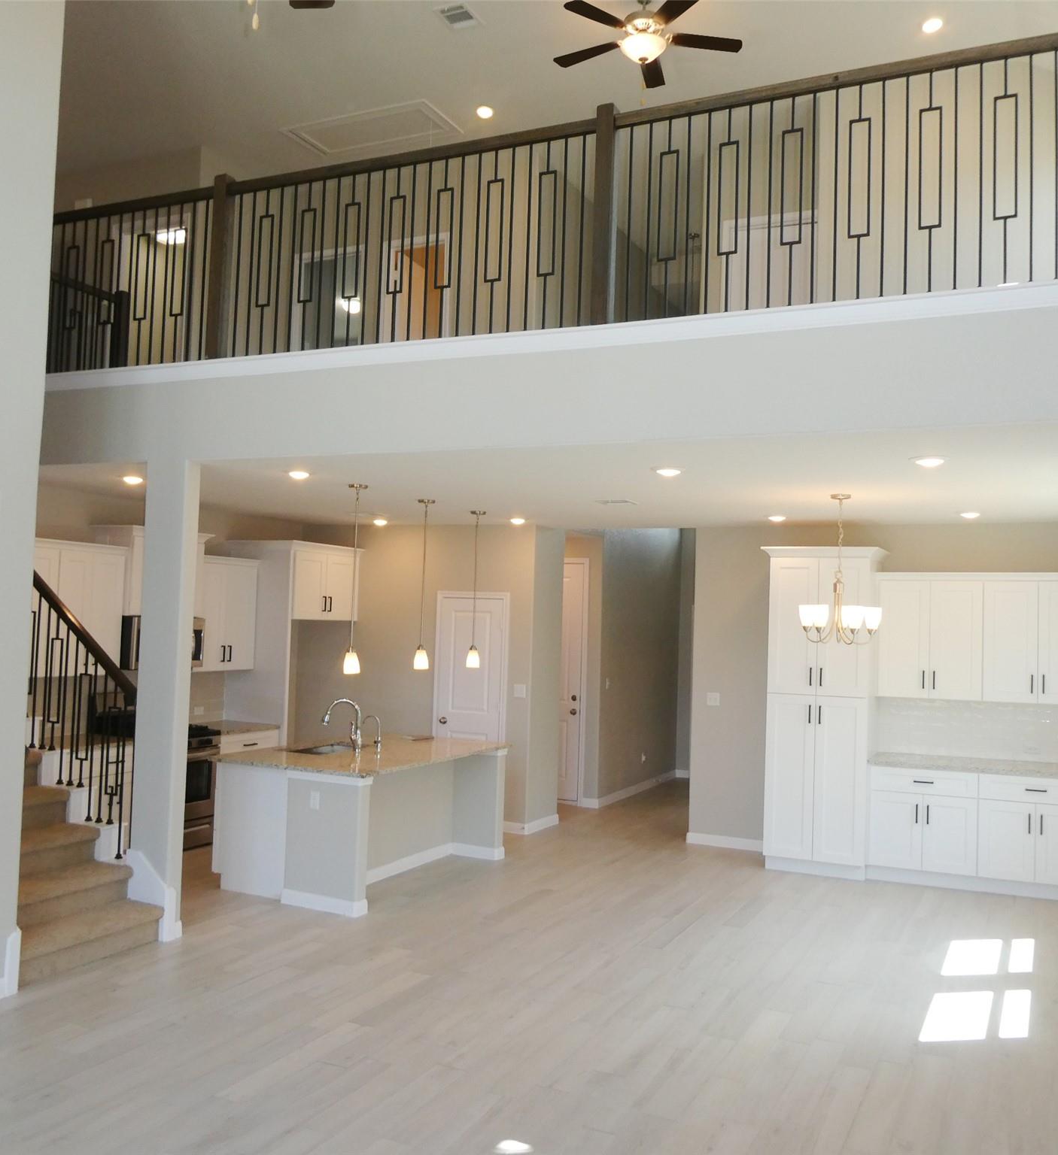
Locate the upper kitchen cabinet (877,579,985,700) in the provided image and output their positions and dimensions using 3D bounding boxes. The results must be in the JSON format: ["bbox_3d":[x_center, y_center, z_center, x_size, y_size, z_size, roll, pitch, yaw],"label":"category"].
[{"bbox_3d":[3.164,0.471,8.443,0.778,0.965,0.330,1,-2,22],"label":"upper kitchen cabinet"}]

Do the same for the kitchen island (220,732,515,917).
[{"bbox_3d":[-1.156,1.723,7.855,1.264,0.895,2.036,1,-2,26],"label":"kitchen island"}]

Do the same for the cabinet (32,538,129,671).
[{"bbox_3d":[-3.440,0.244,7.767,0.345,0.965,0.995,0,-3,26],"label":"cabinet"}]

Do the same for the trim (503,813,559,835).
[{"bbox_3d":[0.008,2.228,9.717,0.280,0.095,0.670,0,-3,26],"label":"trim"}]

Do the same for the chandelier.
[{"bbox_3d":[2.004,-0.048,6.866,0.524,0.960,0.524,1,-2,26],"label":"chandelier"}]

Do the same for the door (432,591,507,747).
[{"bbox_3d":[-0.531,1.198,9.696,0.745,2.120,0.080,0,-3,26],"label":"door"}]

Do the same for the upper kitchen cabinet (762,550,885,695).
[{"bbox_3d":[2.344,0.348,8.440,0.790,1.140,0.740,0,-3,26],"label":"upper kitchen cabinet"}]

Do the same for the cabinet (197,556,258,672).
[{"bbox_3d":[-2.734,0.318,9.312,0.338,0.965,0.733,1,-2,26],"label":"cabinet"}]

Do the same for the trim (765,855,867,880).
[{"bbox_3d":[2.198,2.234,8.220,0.750,0.108,0.050,1,-2,22],"label":"trim"}]

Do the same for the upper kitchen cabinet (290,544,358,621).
[{"bbox_3d":[-2.156,0.061,9.944,0.680,0.660,0.990,0,-3,26],"label":"upper kitchen cabinet"}]

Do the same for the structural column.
[{"bbox_3d":[-2.136,0.705,6.253,0.296,2.735,0.125,0,-3,26],"label":"structural column"}]

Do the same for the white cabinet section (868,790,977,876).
[{"bbox_3d":[3.094,1.938,8.325,0.788,0.575,0.567,0,-3,26],"label":"white cabinet section"}]

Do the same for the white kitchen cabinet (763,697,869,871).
[{"bbox_3d":[2.312,1.568,8.505,0.748,1.265,0.615,1,-2,22],"label":"white kitchen cabinet"}]

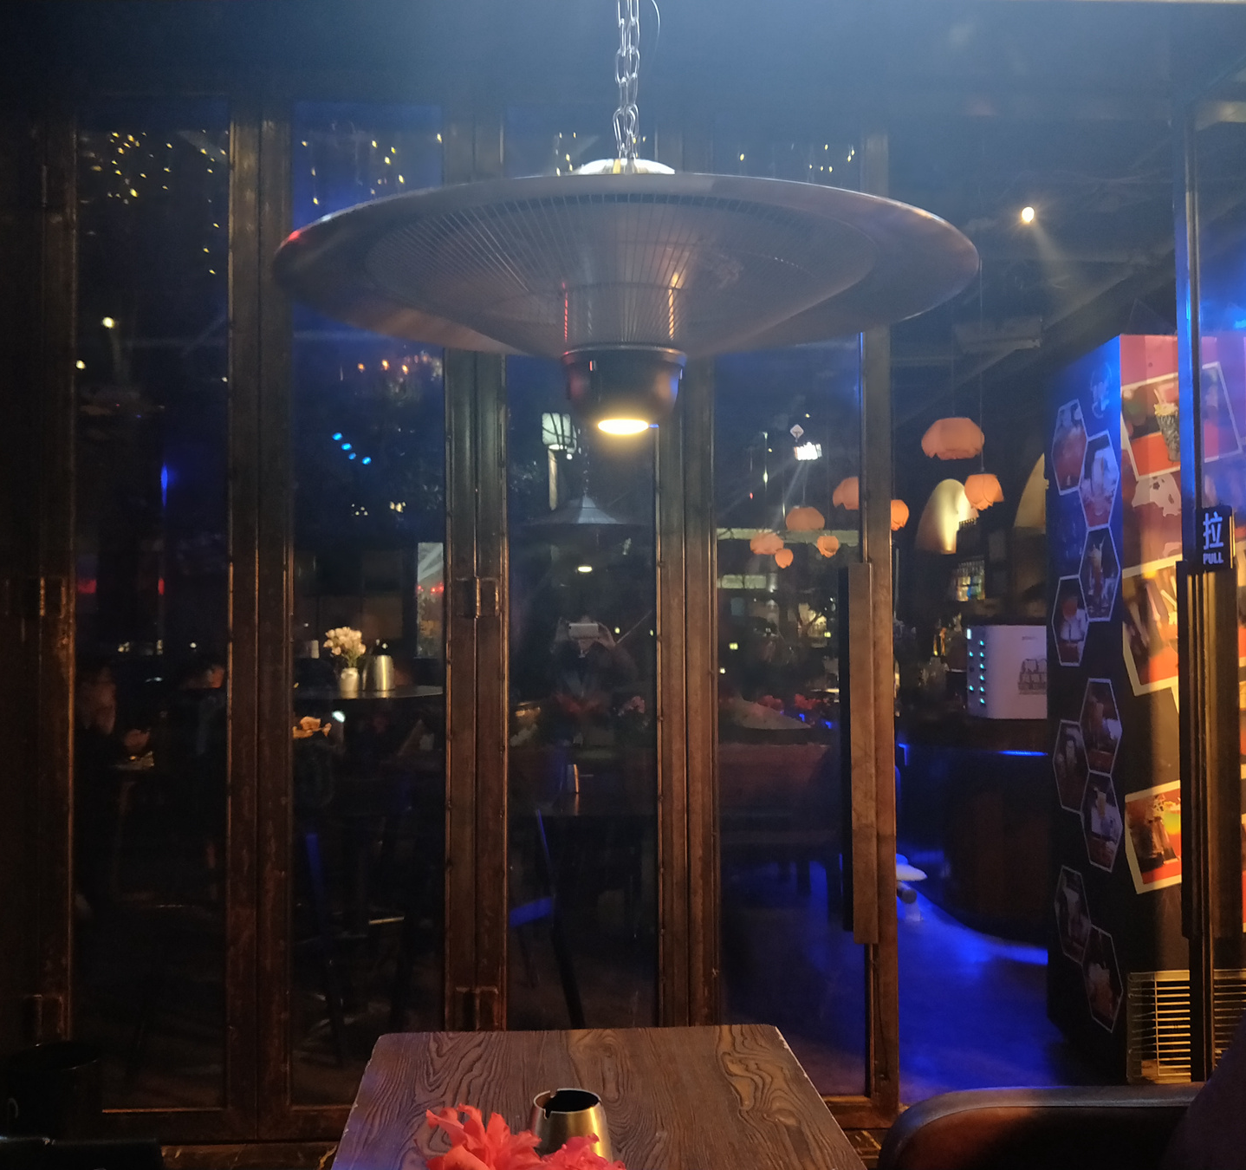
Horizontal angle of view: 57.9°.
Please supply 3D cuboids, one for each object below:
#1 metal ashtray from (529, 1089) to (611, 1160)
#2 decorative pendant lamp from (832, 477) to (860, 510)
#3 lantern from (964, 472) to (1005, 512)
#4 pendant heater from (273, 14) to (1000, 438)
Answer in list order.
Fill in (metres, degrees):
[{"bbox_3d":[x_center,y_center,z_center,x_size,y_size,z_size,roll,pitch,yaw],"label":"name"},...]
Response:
[{"bbox_3d":[-0.054,0.562,1.120,0.092,0.094,0.092,0,-2,3],"label":"metal ashtray"},{"bbox_3d":[1.429,-0.560,6.900,0.300,0.200,0.300,0,-2,3],"label":"decorative pendant lamp"},{"bbox_3d":[1.475,-0.378,4.600,0.159,0.155,0.159,0,-2,3],"label":"lantern"},{"bbox_3d":[0.003,-0.363,1.115,0.668,0.420,0.668,0,0,3],"label":"pendant heater"}]

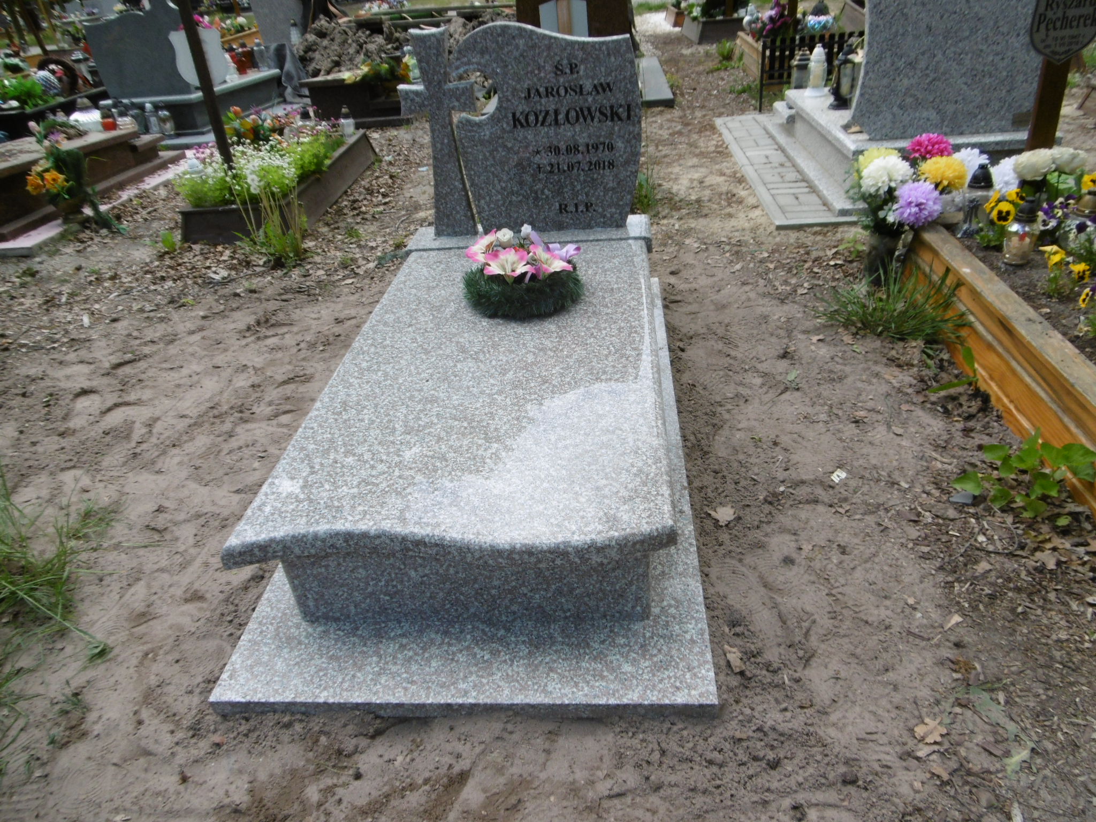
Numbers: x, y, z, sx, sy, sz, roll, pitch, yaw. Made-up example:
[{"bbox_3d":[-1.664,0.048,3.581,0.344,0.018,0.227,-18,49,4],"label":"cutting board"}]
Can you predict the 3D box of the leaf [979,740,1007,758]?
[{"bbox_3d":[0.791,0.596,1.348,0.044,0.012,0.022,21,41,36],"label":"leaf"}]

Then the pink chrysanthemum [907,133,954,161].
[{"bbox_3d":[1.353,-0.934,2.692,0.165,0.105,0.165,10,35,23],"label":"pink chrysanthemum"}]

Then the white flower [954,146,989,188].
[{"bbox_3d":[1.500,-0.864,2.696,0.140,0.140,0.120,11,36,26],"label":"white flower"}]

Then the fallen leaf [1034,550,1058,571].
[{"bbox_3d":[1.029,0.309,1.571,0.050,0.020,0.055,-2,32,6],"label":"fallen leaf"}]

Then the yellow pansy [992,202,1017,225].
[{"bbox_3d":[1.542,-0.667,2.568,0.076,0.078,0.030,13,25,28],"label":"yellow pansy"}]

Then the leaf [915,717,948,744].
[{"bbox_3d":[0.702,0.580,1.387,0.072,0.014,0.044,-28,39,-31],"label":"leaf"}]

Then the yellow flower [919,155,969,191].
[{"bbox_3d":[1.391,-0.835,2.669,0.167,0.125,0.160,11,36,24],"label":"yellow flower"}]

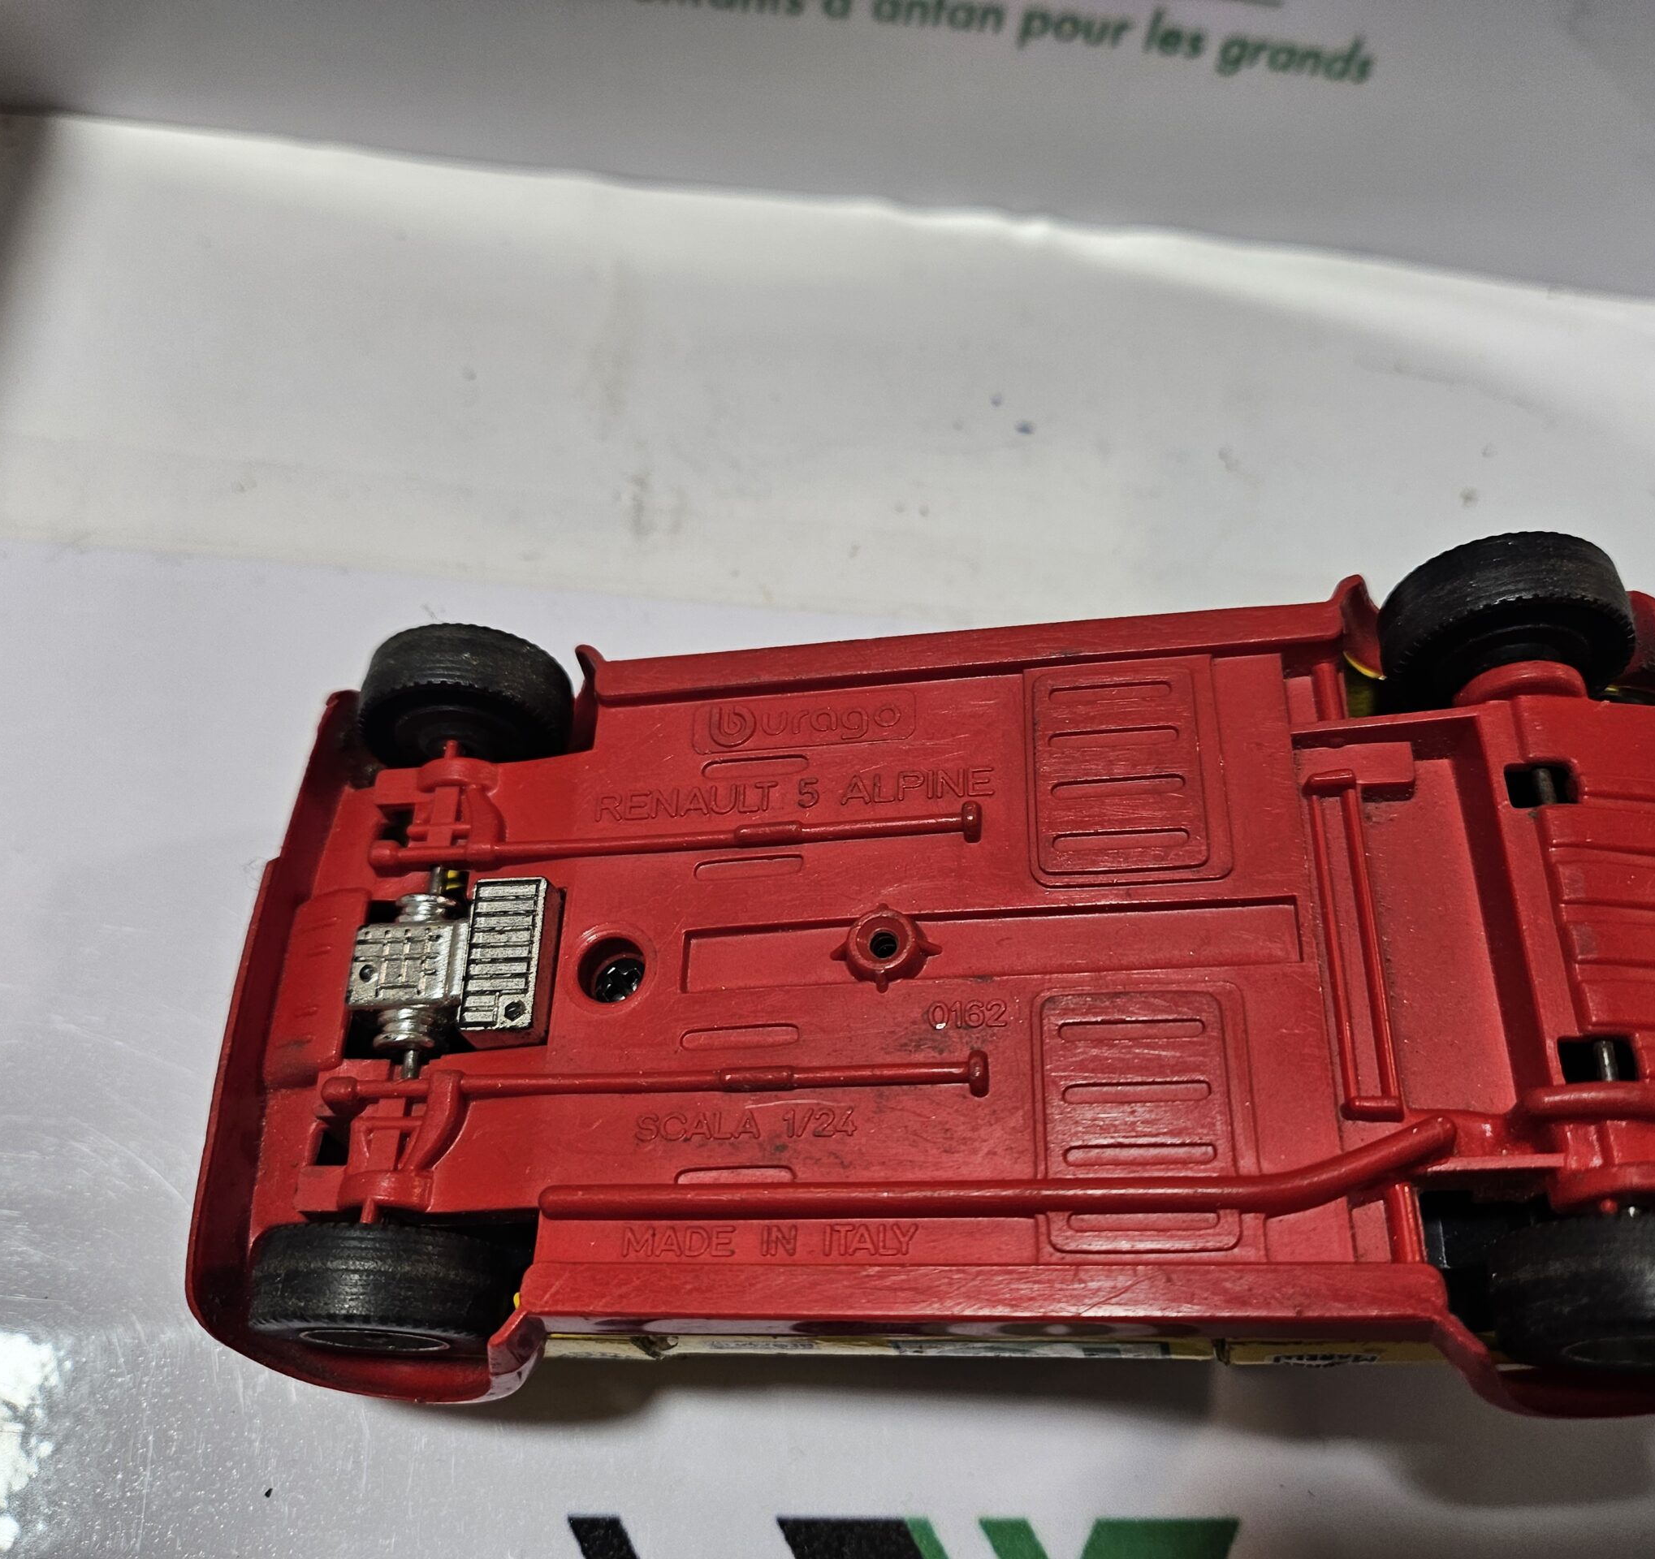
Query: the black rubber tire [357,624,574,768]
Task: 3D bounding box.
[{"bbox_3d":[-0.037,-0.008,0.151,0.021,0.021,0.008,-6,63,9],"label":"black rubber tire"}]

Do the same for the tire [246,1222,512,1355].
[{"bbox_3d":[-0.039,0.044,0.125,0.021,0.021,0.008,-6,63,9],"label":"tire"}]

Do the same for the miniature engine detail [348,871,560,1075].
[{"bbox_3d":[-0.035,0.017,0.136,0.020,0.007,0.016,-4,63,10],"label":"miniature engine detail"}]

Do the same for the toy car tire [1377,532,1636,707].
[{"bbox_3d":[0.062,-0.014,0.133,0.021,0.021,0.008,-4,63,10],"label":"toy car tire"}]

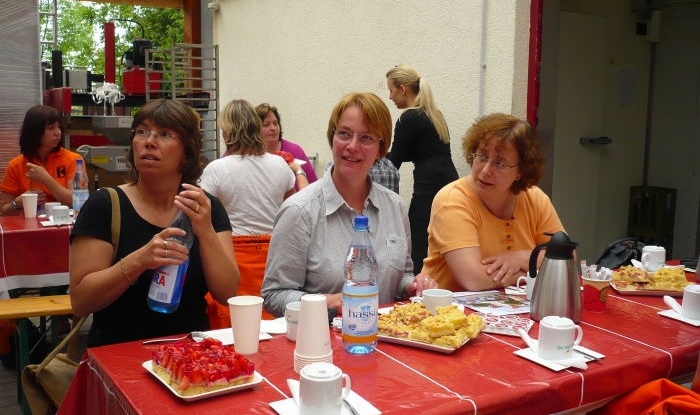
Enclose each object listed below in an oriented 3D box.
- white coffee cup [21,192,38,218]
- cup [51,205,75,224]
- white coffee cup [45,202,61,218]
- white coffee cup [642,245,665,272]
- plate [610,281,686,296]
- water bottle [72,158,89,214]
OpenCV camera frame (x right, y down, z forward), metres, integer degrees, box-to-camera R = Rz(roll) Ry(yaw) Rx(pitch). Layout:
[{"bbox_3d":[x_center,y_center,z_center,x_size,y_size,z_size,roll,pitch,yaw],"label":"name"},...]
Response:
[{"bbox_3d":[-1.755,-0.006,3.880,0.085,0.126,0.085,-2,7,-24],"label":"white coffee cup"},{"bbox_3d":[-1.515,0.041,3.750,0.110,0.084,0.082,-1,7,-22],"label":"cup"},{"bbox_3d":[-1.609,0.018,3.879,0.111,0.081,0.080,-5,9,-37],"label":"white coffee cup"},{"bbox_3d":[1.162,0.198,2.720,0.110,0.084,0.082,-2,7,-26],"label":"white coffee cup"},{"bbox_3d":[0.983,0.260,2.341,0.250,0.022,0.190,0,7,-3],"label":"plate"},{"bbox_3d":[-1.513,-0.106,3.970,0.086,0.326,0.086,-1,7,-21],"label":"water bottle"}]

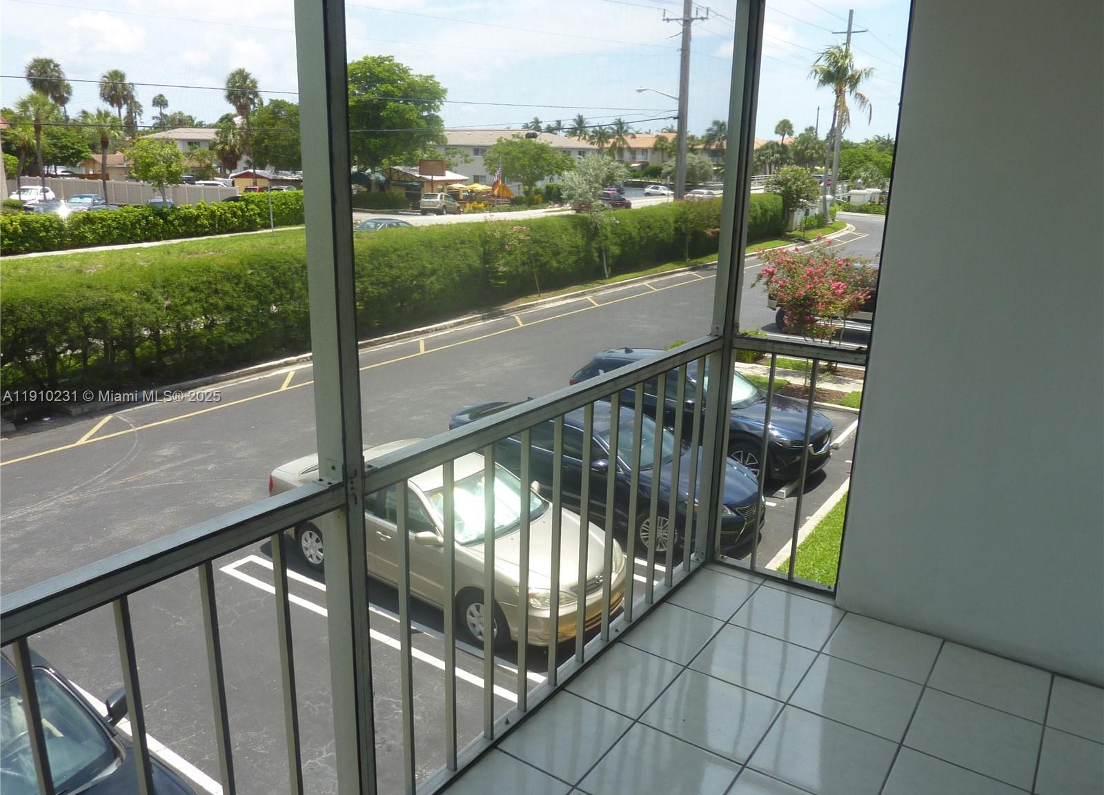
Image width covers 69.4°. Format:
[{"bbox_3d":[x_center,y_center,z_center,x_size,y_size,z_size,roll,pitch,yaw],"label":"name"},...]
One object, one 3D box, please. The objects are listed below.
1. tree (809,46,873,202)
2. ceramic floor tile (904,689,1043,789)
[{"bbox_3d":[22.438,-20.414,62.195,4.900,13.430,4.900,6,16,18],"label":"tree"},{"bbox_3d":[1.145,0.920,2.164,0.307,0.010,0.310,10,18,34],"label":"ceramic floor tile"}]

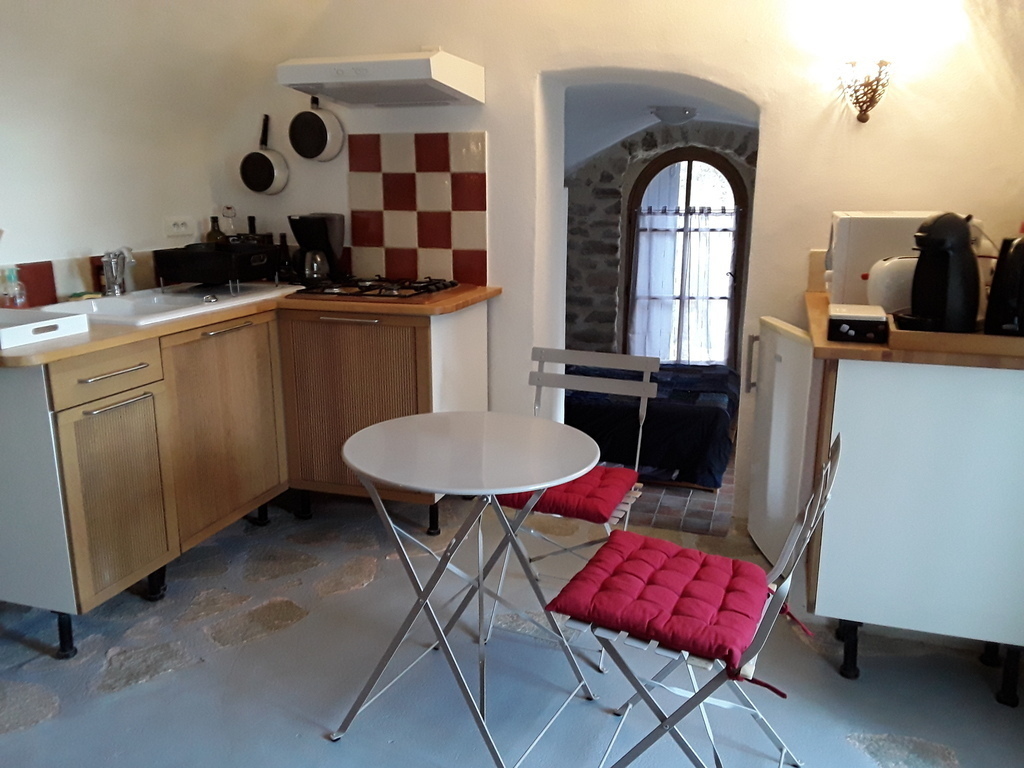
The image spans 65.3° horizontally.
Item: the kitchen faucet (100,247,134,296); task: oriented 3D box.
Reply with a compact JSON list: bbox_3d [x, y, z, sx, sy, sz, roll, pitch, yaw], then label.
[{"bbox_3d":[-1.454,-0.412,2.937,0.150,0.185,0.090,9,16,35],"label":"kitchen faucet"}]

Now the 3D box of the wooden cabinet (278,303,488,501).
[{"bbox_3d":[-0.495,0.021,3.254,0.611,0.690,0.621,4,13,15],"label":"wooden cabinet"}]

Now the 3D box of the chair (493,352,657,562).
[{"bbox_3d":[0.171,0.331,2.326,0.400,0.800,0.466,5,14,22],"label":"chair"}]

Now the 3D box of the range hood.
[{"bbox_3d":[-0.467,-1.173,3.046,0.591,0.138,0.552,4,13,15],"label":"range hood"}]

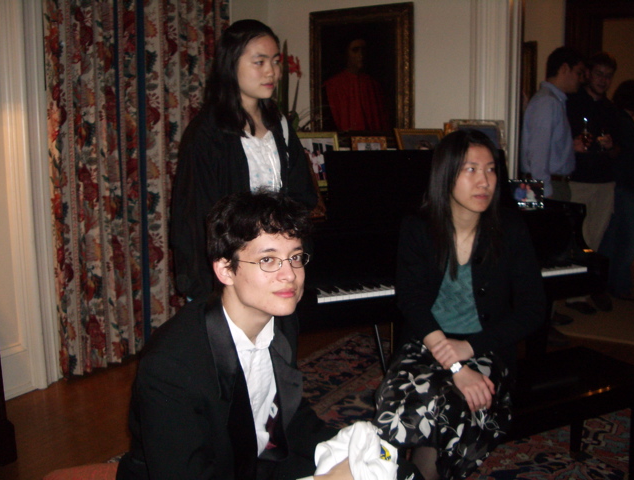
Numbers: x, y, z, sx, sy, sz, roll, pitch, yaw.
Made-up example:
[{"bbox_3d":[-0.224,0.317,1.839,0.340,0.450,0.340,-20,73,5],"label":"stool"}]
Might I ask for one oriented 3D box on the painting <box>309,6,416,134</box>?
[{"bbox_3d":[0.284,-1.068,4.286,0.759,0.909,0.070,5,10,28],"label":"painting"}]

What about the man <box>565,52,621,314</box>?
[{"bbox_3d":[2.021,-0.408,4.653,0.480,1.830,0.340,2,9,13],"label":"man"}]

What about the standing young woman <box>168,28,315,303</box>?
[{"bbox_3d":[-0.194,0.171,1.943,0.460,1.596,0.310,-7,11,-37],"label":"standing young woman"}]

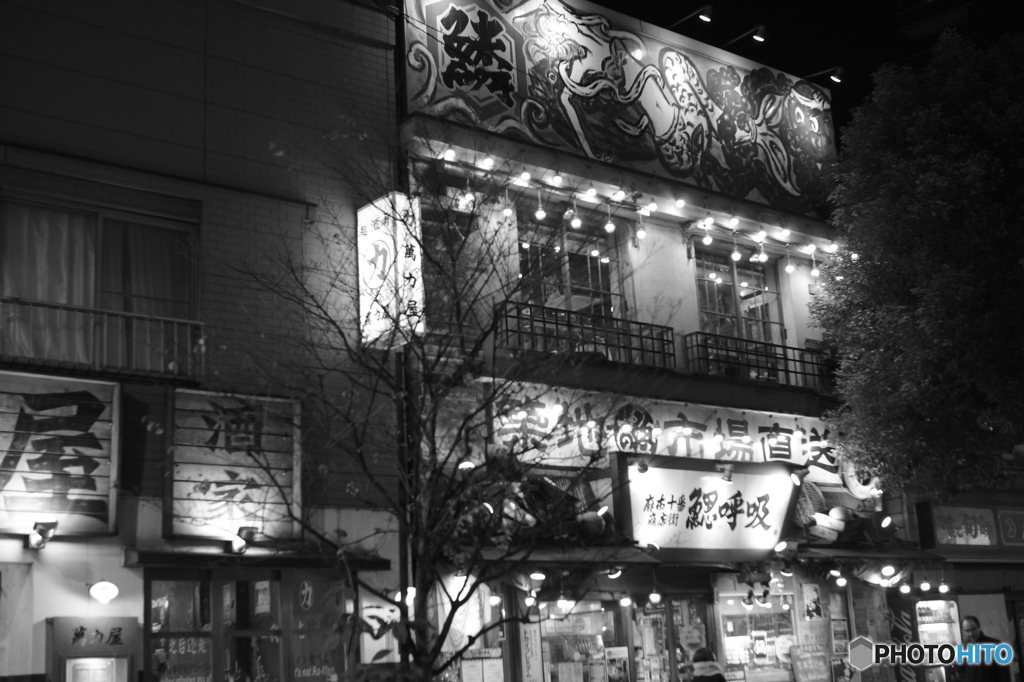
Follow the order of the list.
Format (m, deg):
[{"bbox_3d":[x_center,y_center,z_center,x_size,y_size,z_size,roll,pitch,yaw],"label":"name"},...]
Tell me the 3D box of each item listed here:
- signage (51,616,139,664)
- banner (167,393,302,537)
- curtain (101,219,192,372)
[{"bbox_3d":[-3.935,2.823,12.072,0.811,0.414,0.080,8,-19,-35],"label":"signage"},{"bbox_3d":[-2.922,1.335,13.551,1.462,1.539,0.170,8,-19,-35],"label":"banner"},{"bbox_3d":[-3.924,-0.470,13.766,0.978,1.652,0.100,8,-19,-35],"label":"curtain"}]

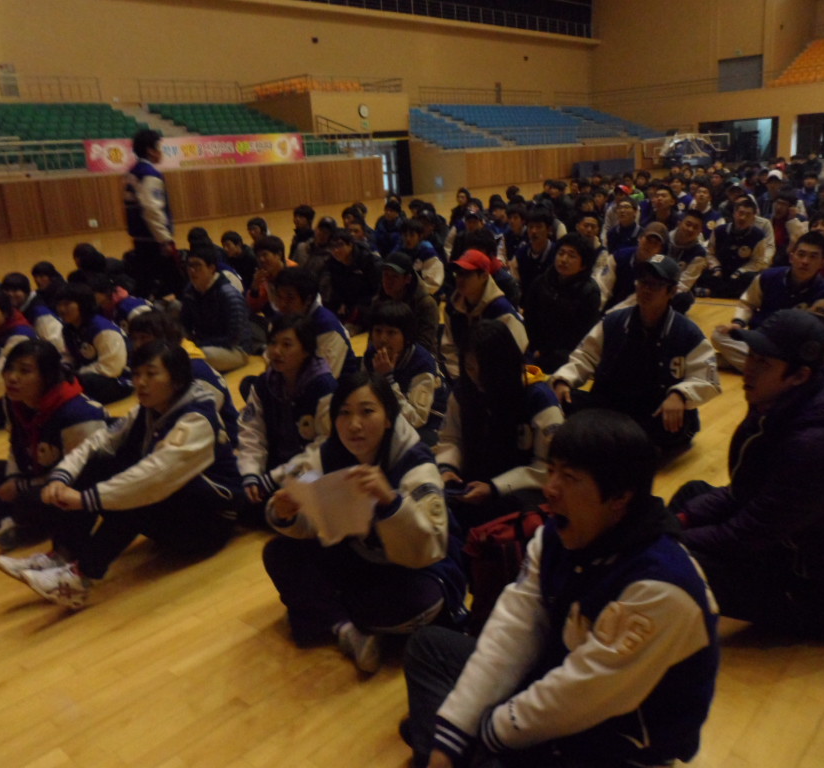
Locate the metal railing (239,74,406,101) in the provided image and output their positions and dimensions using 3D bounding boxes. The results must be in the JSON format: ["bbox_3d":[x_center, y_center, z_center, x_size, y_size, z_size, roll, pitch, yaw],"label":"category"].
[{"bbox_3d":[-4.028,-13.460,35.366,4.700,0.800,5.700,11,21,42],"label":"metal railing"}]

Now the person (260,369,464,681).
[{"bbox_3d":[-0.086,0.357,2.247,0.620,0.820,0.600,4,18,25],"label":"person"}]

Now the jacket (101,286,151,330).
[{"bbox_3d":[-1.739,-0.230,4.684,0.480,0.540,0.420,11,22,43],"label":"jacket"}]

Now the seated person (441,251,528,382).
[{"bbox_3d":[0.334,-0.278,4.265,0.640,0.880,0.700,10,21,41],"label":"seated person"}]

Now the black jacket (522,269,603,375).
[{"bbox_3d":[0.967,-0.406,4.758,0.560,0.610,0.440,6,19,29],"label":"black jacket"}]

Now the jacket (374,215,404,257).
[{"bbox_3d":[-0.291,-1.912,10.400,0.530,0.620,0.450,2,17,22],"label":"jacket"}]

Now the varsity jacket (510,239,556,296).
[{"bbox_3d":[1.140,-1.050,7.100,0.550,0.590,0.430,5,18,29],"label":"varsity jacket"}]

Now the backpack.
[{"bbox_3d":[0.291,0.561,2.225,0.310,0.390,0.220,-6,16,-7],"label":"backpack"}]

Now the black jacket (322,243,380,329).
[{"bbox_3d":[-0.496,-0.756,6.300,0.550,0.660,0.460,5,18,30],"label":"black jacket"}]

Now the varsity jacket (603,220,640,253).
[{"bbox_3d":[2.231,-1.368,8.000,0.520,0.600,0.360,3,17,22],"label":"varsity jacket"}]

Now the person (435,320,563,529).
[{"bbox_3d":[0.263,0.204,2.622,0.620,0.820,0.660,4,18,23],"label":"person"}]

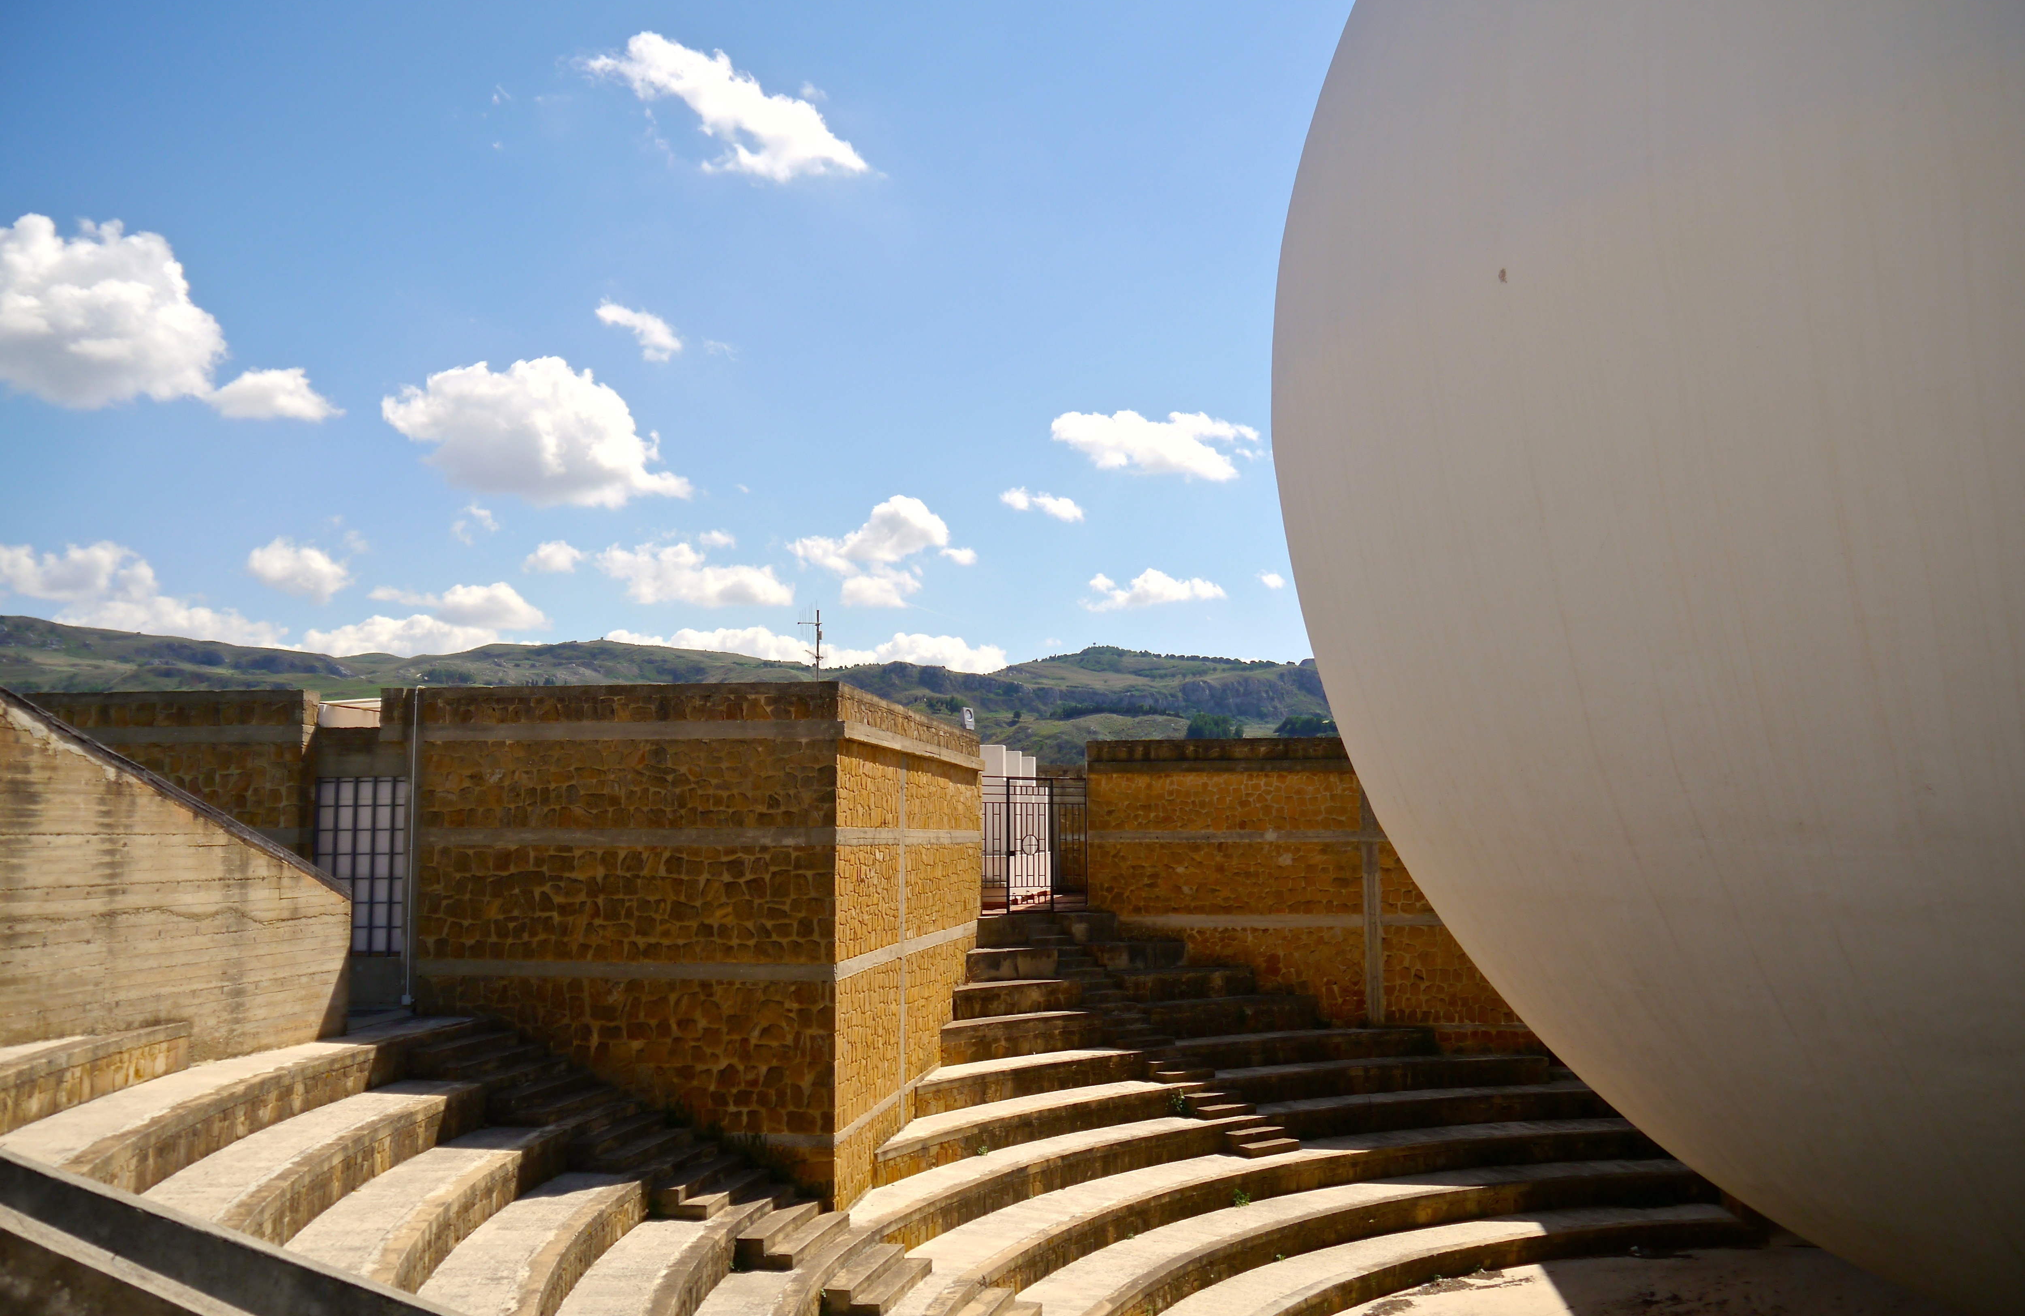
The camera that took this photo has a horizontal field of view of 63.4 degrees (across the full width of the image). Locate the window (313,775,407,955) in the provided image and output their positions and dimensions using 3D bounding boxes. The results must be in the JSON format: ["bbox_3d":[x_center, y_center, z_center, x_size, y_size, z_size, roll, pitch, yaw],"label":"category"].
[{"bbox_3d":[-7.042,2.246,17.727,1.149,1.913,0.100,-1,-6,8],"label":"window"}]

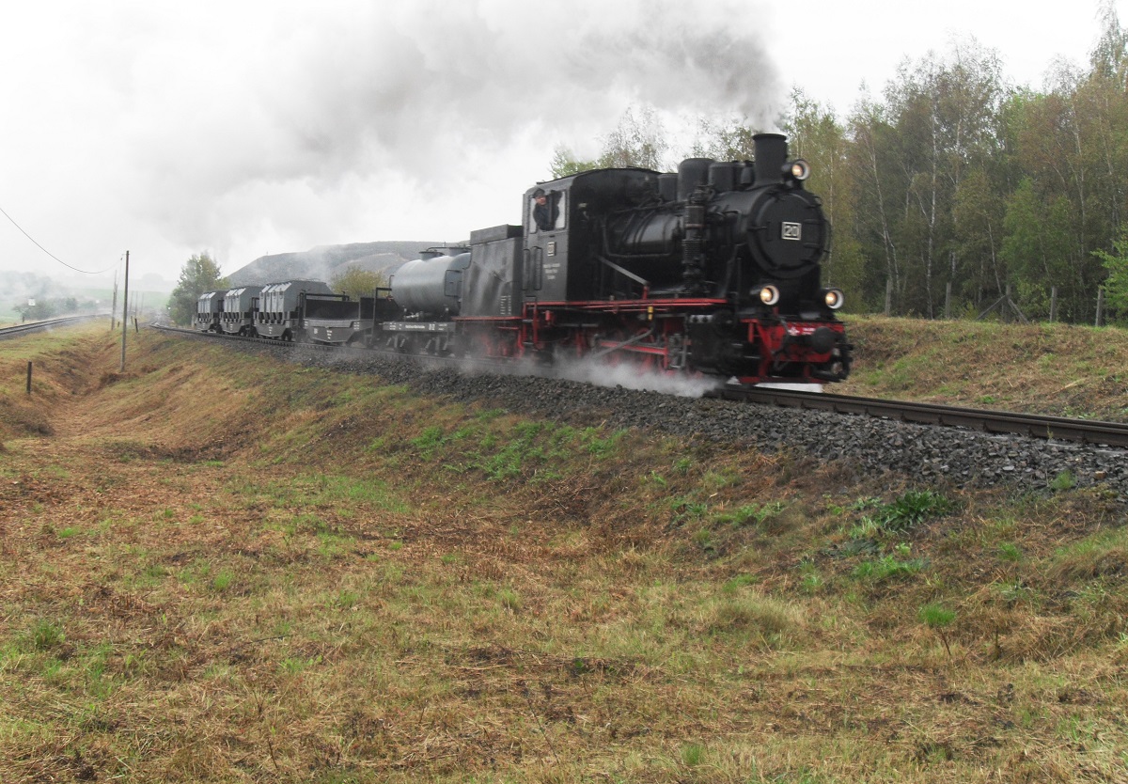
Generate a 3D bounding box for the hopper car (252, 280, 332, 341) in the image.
[{"bbox_3d":[-9.802,-2.971,48.452,1.780,2.280,9.900,2,2,-22],"label":"hopper car"}]

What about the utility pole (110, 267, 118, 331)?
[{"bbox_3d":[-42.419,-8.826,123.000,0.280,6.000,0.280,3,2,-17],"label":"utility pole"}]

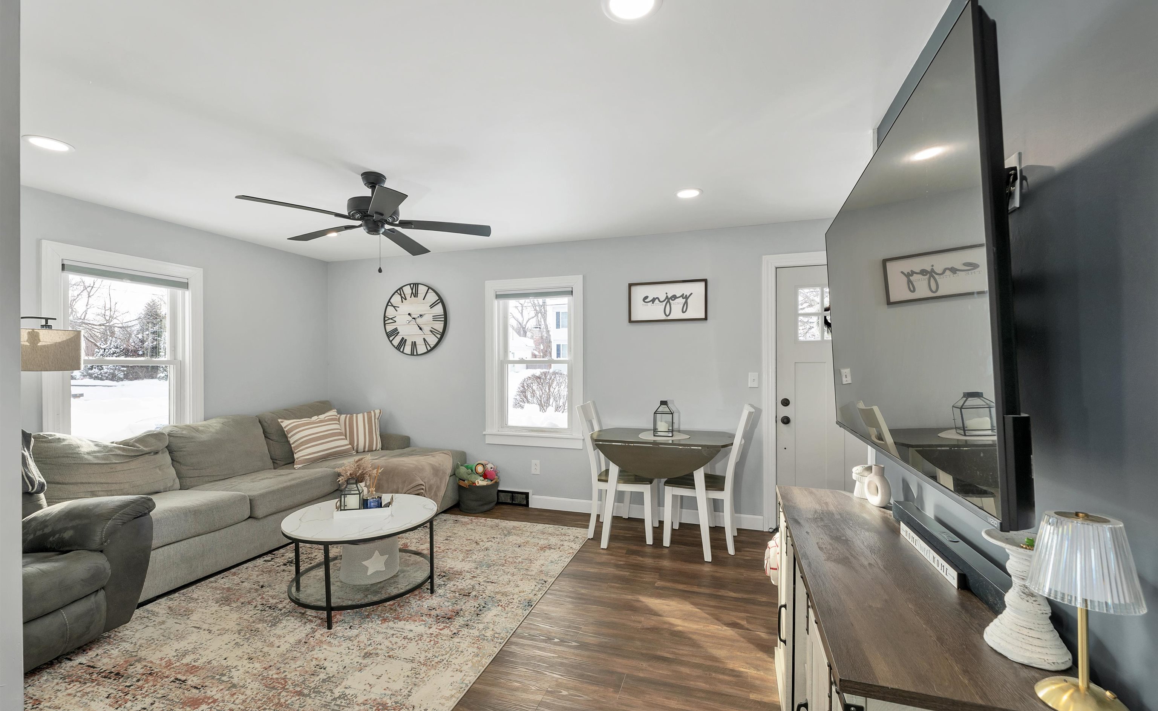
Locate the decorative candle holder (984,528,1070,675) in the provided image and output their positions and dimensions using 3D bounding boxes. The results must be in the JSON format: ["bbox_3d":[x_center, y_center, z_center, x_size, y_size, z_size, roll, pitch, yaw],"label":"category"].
[{"bbox_3d":[0.908,0.487,0.916,0.130,0.224,0.130,0,0,18],"label":"decorative candle holder"}]

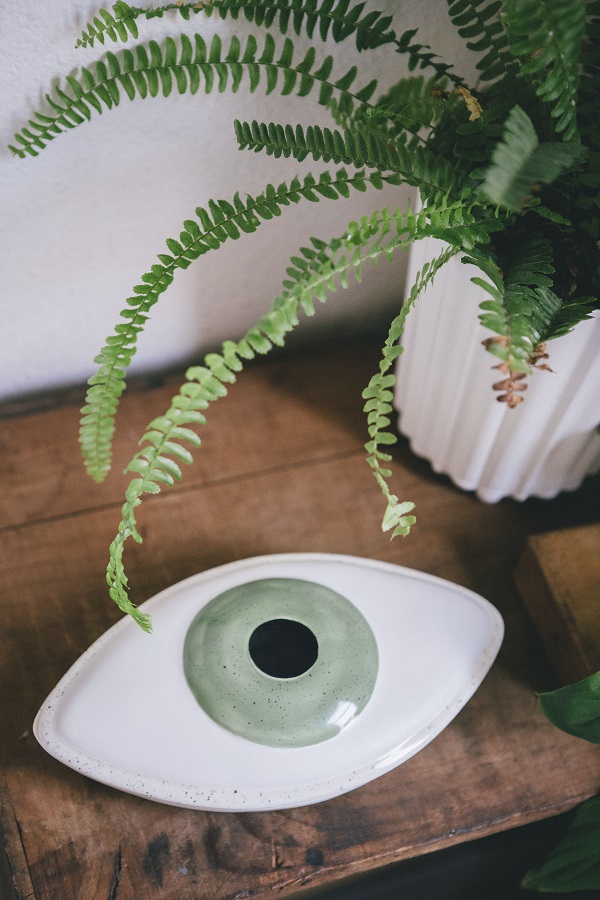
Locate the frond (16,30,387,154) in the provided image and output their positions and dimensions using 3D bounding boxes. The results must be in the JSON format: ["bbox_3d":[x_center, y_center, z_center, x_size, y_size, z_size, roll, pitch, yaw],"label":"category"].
[{"bbox_3d":[-0.058,-0.185,0.918,0.191,0.058,0.034,-1,52,-10],"label":"frond"}]

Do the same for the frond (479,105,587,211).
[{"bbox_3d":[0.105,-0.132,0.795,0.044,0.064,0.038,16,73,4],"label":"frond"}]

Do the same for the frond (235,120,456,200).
[{"bbox_3d":[0.026,-0.150,0.917,0.133,0.026,0.036,10,46,-33],"label":"frond"}]

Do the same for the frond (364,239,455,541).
[{"bbox_3d":[0.059,-0.032,0.978,0.037,0.117,0.111,5,51,-5],"label":"frond"}]

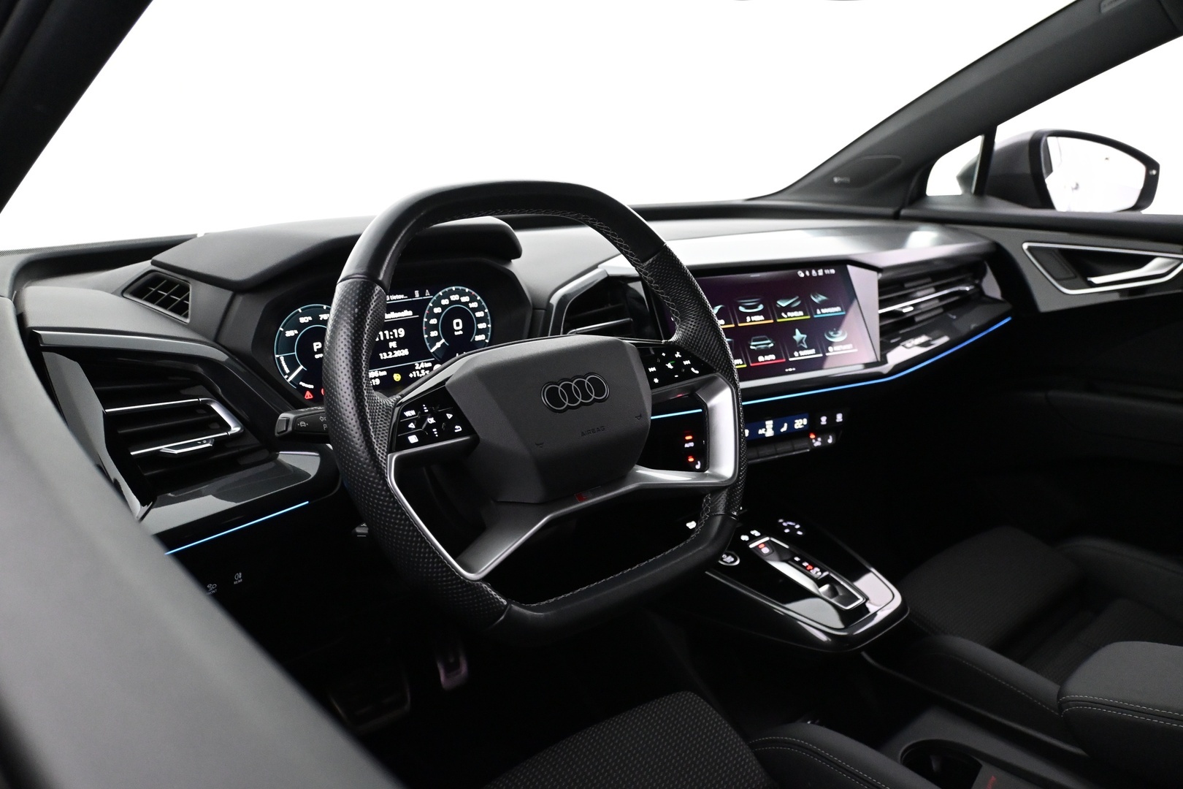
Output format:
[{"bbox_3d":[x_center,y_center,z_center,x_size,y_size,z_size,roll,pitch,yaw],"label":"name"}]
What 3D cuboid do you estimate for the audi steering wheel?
[{"bbox_3d":[-0.035,0.007,0.722,0.373,0.355,0.100,-13,-10,-40],"label":"audi steering wheel"}]

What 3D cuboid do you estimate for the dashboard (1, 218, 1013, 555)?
[{"bbox_3d":[0.049,-0.076,1.136,1.380,0.320,0.480,-13,20,-40],"label":"dashboard"}]

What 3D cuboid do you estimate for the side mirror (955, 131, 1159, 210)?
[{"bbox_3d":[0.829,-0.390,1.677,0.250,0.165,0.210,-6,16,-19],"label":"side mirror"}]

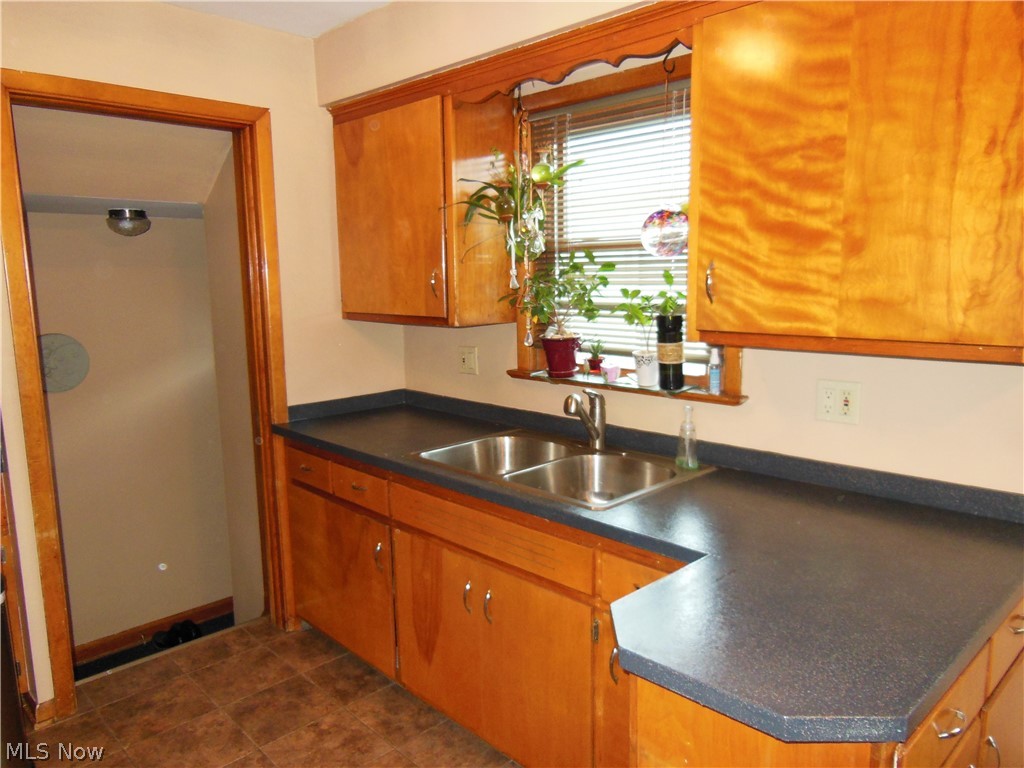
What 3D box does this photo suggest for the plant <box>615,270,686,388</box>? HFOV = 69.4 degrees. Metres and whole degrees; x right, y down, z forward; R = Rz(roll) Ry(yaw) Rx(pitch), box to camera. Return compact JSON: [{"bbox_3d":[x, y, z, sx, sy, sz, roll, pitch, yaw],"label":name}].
[{"bbox_3d":[0.455,-0.182,2.369,0.136,0.378,0.245,-9,11,-43],"label":"plant"}]

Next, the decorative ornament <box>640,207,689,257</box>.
[{"bbox_3d":[0.417,-0.411,2.006,0.128,0.130,0.128,-1,8,0],"label":"decorative ornament"}]

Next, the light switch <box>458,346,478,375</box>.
[{"bbox_3d":[-0.179,-0.098,3.084,0.009,0.114,0.114,-9,11,-43],"label":"light switch"}]

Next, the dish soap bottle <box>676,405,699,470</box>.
[{"bbox_3d":[0.528,0.152,2.214,0.065,0.196,0.065,-1,8,0],"label":"dish soap bottle"}]

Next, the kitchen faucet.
[{"bbox_3d":[0.233,0.124,2.379,0.057,0.207,0.211,4,10,32],"label":"kitchen faucet"}]

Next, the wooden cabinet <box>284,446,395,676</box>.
[{"bbox_3d":[-0.438,0.618,3.022,0.624,0.741,0.736,-9,11,-43],"label":"wooden cabinet"}]

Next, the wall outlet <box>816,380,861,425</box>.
[{"bbox_3d":[0.877,0.048,1.988,0.009,0.113,0.115,-9,11,-43],"label":"wall outlet"}]

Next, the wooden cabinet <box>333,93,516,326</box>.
[{"bbox_3d":[-0.351,-0.652,2.950,0.318,0.805,0.772,-9,11,-43],"label":"wooden cabinet"}]

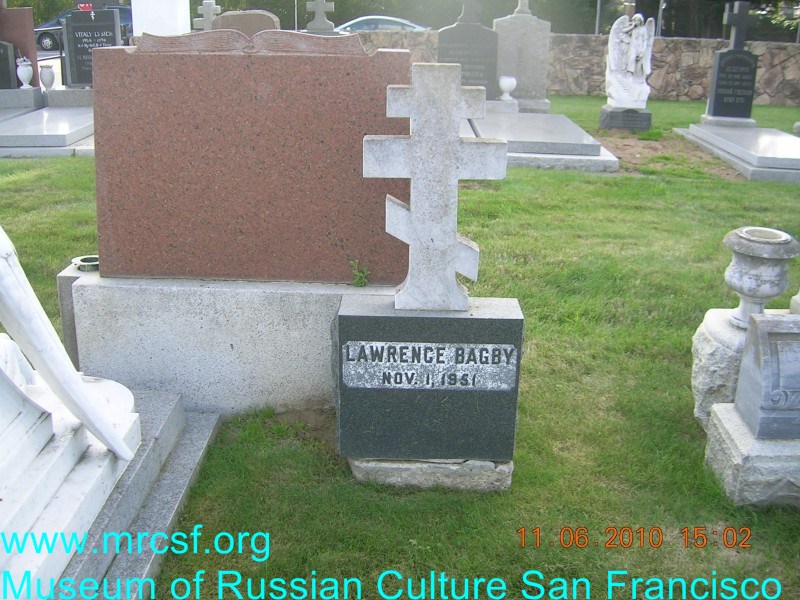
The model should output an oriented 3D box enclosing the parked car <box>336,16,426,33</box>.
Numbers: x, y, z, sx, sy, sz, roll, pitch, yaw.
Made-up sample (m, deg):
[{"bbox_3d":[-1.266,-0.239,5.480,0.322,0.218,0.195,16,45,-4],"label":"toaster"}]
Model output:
[{"bbox_3d":[-0.566,-7.915,24.699,4.550,1.430,1.780,4,21,9],"label":"parked car"}]

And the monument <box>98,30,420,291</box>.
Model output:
[{"bbox_3d":[-0.574,-0.550,3.157,1.210,0.940,0.210,2,21,3],"label":"monument"}]

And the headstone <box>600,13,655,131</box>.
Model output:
[{"bbox_3d":[2.946,-2.969,10.517,0.620,1.430,0.580,3,21,6],"label":"headstone"}]

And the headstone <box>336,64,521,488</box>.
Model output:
[{"bbox_3d":[0.101,-0.041,2.683,0.615,1.430,0.215,1,21,1],"label":"headstone"}]

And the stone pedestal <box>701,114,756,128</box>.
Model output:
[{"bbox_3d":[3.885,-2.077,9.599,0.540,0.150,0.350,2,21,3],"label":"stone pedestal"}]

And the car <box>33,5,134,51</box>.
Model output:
[{"bbox_3d":[-11.793,-10.056,29.948,4.700,1.600,1.820,1,21,2],"label":"car"}]

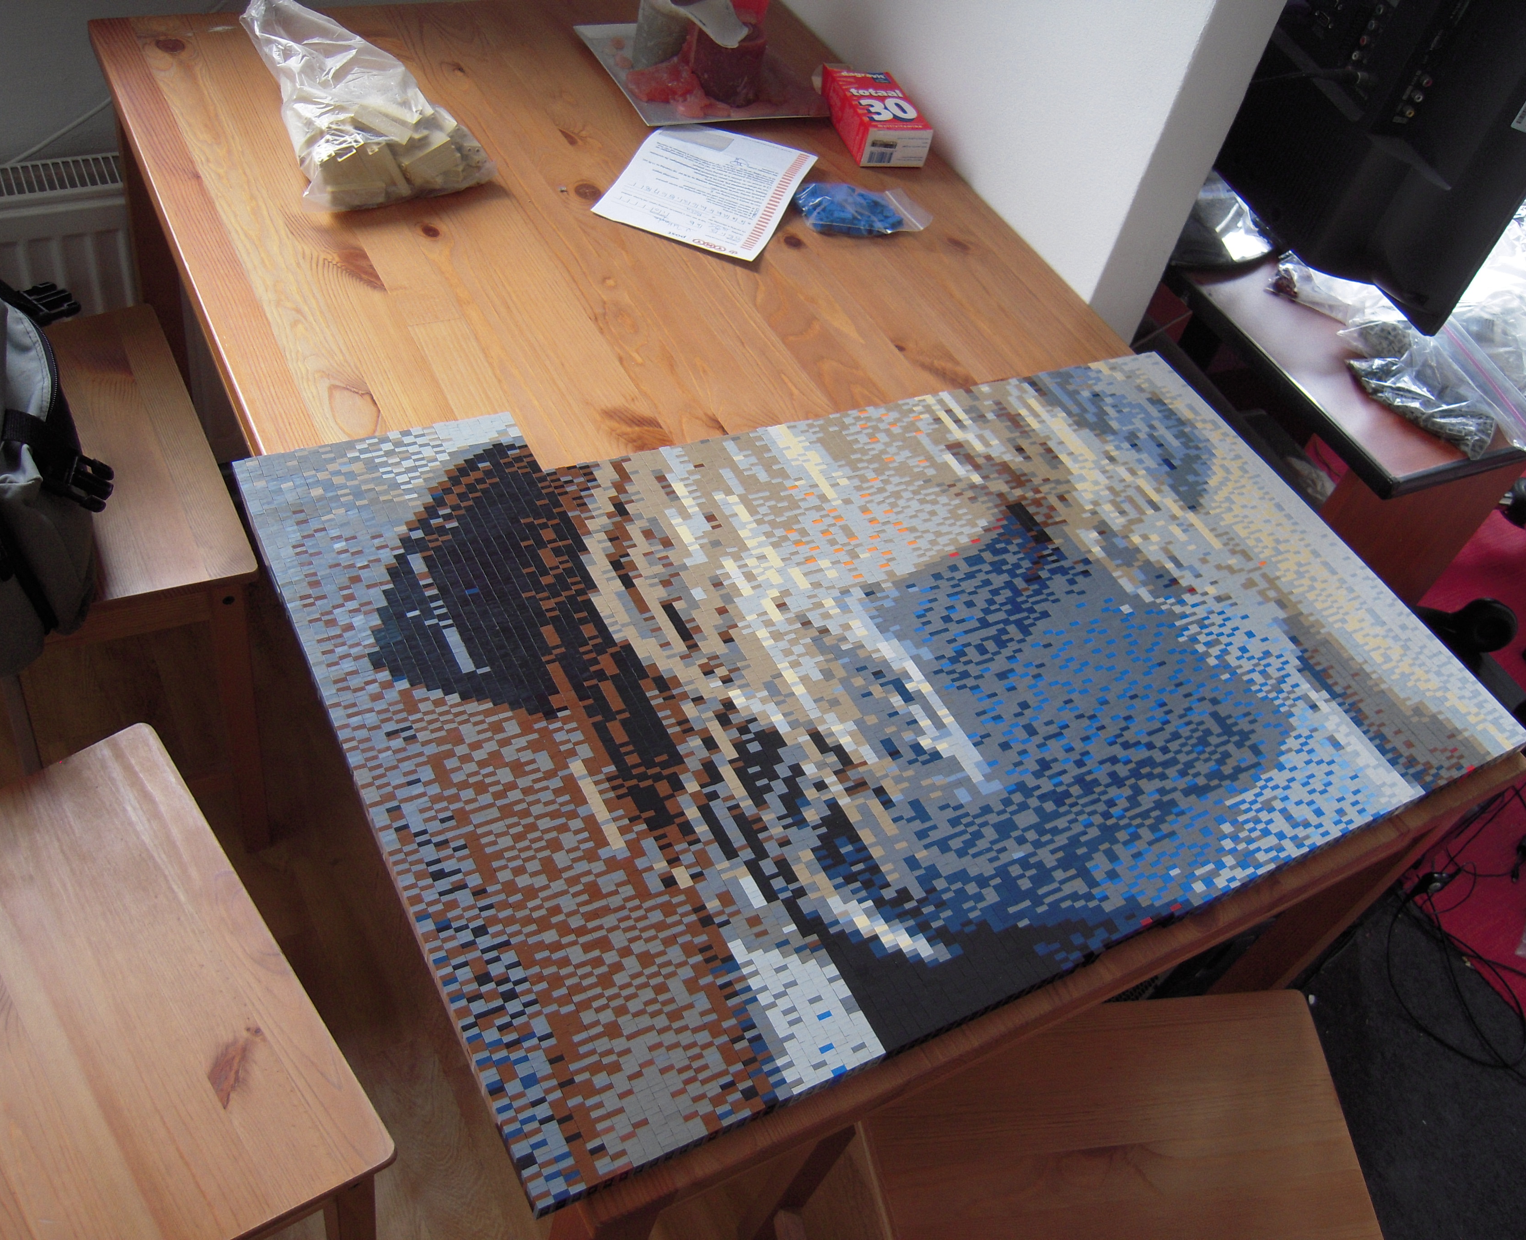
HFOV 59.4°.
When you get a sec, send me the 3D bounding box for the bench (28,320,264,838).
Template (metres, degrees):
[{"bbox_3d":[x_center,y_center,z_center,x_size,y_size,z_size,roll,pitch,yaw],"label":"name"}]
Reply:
[{"bbox_3d":[-0.740,0.016,1.346,0.370,0.455,0.400,-15,55,-27],"label":"bench"}]

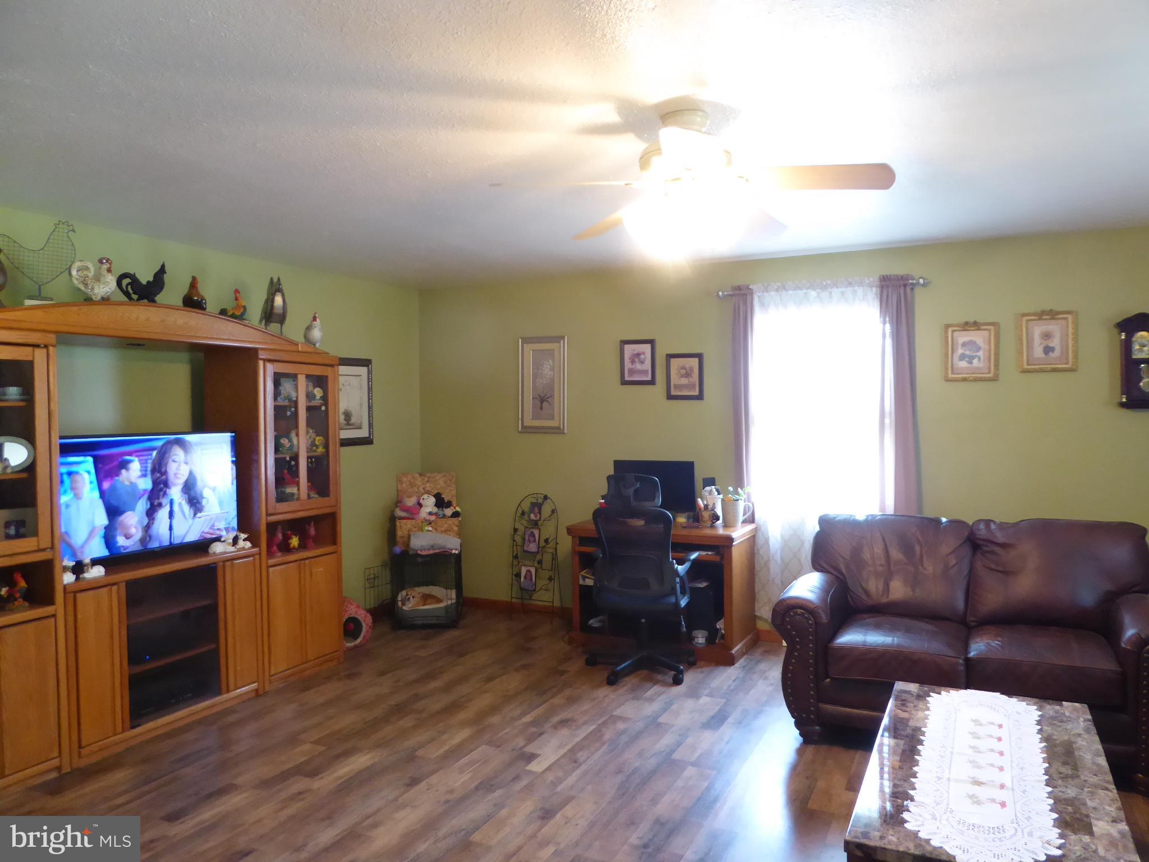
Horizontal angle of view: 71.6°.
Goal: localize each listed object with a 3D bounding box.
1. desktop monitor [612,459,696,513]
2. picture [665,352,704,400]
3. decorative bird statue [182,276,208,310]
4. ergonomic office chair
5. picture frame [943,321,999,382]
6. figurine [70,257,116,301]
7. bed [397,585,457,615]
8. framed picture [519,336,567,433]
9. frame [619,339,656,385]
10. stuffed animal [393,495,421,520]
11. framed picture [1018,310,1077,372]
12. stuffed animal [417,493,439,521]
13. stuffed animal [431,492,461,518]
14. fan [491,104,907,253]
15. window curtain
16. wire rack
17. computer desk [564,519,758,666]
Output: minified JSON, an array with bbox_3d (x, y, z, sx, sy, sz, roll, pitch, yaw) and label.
[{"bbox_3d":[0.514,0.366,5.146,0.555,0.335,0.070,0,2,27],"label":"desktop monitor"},{"bbox_3d":[0.727,-0.357,5.236,0.261,0.307,0.024,0,2,27],"label":"picture"},{"bbox_3d":[-1.892,-0.682,3.972,0.125,0.170,0.108,0,2,24],"label":"decorative bird statue"},{"bbox_3d":[0.373,0.798,4.536,0.640,1.144,0.660,0,2,22],"label":"ergonomic office chair"},{"bbox_3d":[2.222,-0.442,4.461,0.273,0.330,0.030,0,2,27],"label":"picture frame"},{"bbox_3d":[-2.125,-0.668,3.518,0.195,0.192,0.095,-2,2,-33],"label":"figurine"},{"bbox_3d":[-1.067,1.246,5.769,0.410,0.180,0.460,-1,2,-1],"label":"bed"},{"bbox_3d":[-0.236,-0.332,5.752,0.385,0.695,0.030,0,2,27],"label":"framed picture"},{"bbox_3d":[0.431,-0.464,5.384,0.260,0.308,0.024,0,2,27],"label":"frame"},{"bbox_3d":[-1.210,0.552,5.760,0.190,0.185,0.150,-1,2,-1],"label":"stuffed animal"},{"bbox_3d":[2.577,-0.490,4.339,0.275,0.335,0.030,0,2,27],"label":"framed picture"},{"bbox_3d":[-1.035,0.538,5.620,0.150,0.195,0.130,0,2,0],"label":"stuffed animal"},{"bbox_3d":[-0.909,0.521,5.640,0.200,0.185,0.140,0,2,0],"label":"stuffed animal"},{"bbox_3d":[0.380,-0.794,2.572,1.240,0.434,1.260,0,2,21],"label":"fan"},{"bbox_3d":[1.477,0.130,4.791,1.083,2.050,0.120,0,2,27],"label":"window curtain"},{"bbox_3d":[-0.277,0.893,5.692,0.360,0.903,0.200,0,2,27],"label":"wire rack"},{"bbox_3d":[0.562,0.977,5.067,1.080,0.755,0.570,0,2,27],"label":"computer desk"}]

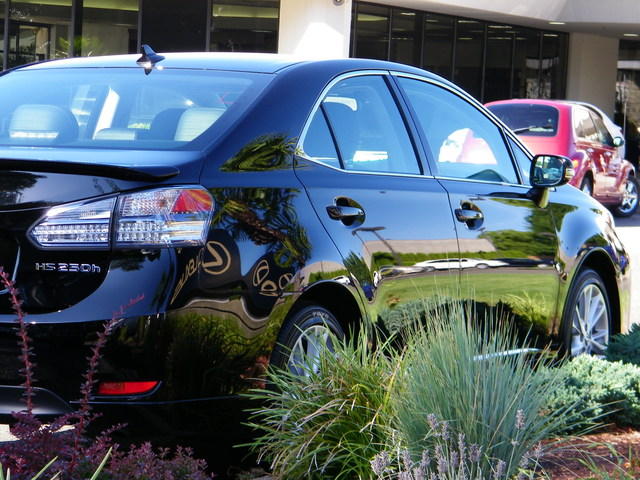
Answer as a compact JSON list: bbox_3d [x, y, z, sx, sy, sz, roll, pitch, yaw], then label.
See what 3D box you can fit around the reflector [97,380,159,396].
[{"bbox_3d":[-0.565,0.436,5.769,0.175,0.043,0.070,2,3,-1],"label":"reflector"}]

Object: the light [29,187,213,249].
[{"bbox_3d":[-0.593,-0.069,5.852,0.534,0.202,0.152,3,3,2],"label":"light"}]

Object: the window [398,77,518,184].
[{"bbox_3d":[0.570,-0.425,7.808,0.040,0.443,0.854,-23,-9,26],"label":"window"}]

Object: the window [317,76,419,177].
[{"bbox_3d":[0.164,-0.420,7.038,0.040,0.398,0.651,-23,-9,26],"label":"window"}]

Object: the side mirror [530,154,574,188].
[{"bbox_3d":[0.969,-0.289,8.200,0.190,0.137,0.110,4,4,27],"label":"side mirror"}]

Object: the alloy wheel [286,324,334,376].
[{"bbox_3d":[-0.075,0.514,6.494,0.170,0.470,0.470,4,4,27],"label":"alloy wheel"}]

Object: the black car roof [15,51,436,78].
[{"bbox_3d":[-0.329,-0.667,7.594,1.160,0.130,1.400,4,4,27],"label":"black car roof"}]

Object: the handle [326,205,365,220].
[{"bbox_3d":[0.088,-0.087,6.520,0.048,0.050,0.210,4,4,27],"label":"handle"}]

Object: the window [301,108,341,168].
[{"bbox_3d":[-0.014,-0.350,6.647,0.030,0.230,0.263,-23,-9,26],"label":"window"}]

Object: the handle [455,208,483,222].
[{"bbox_3d":[0.564,-0.092,7.448,0.048,0.050,0.210,4,4,27],"label":"handle"}]

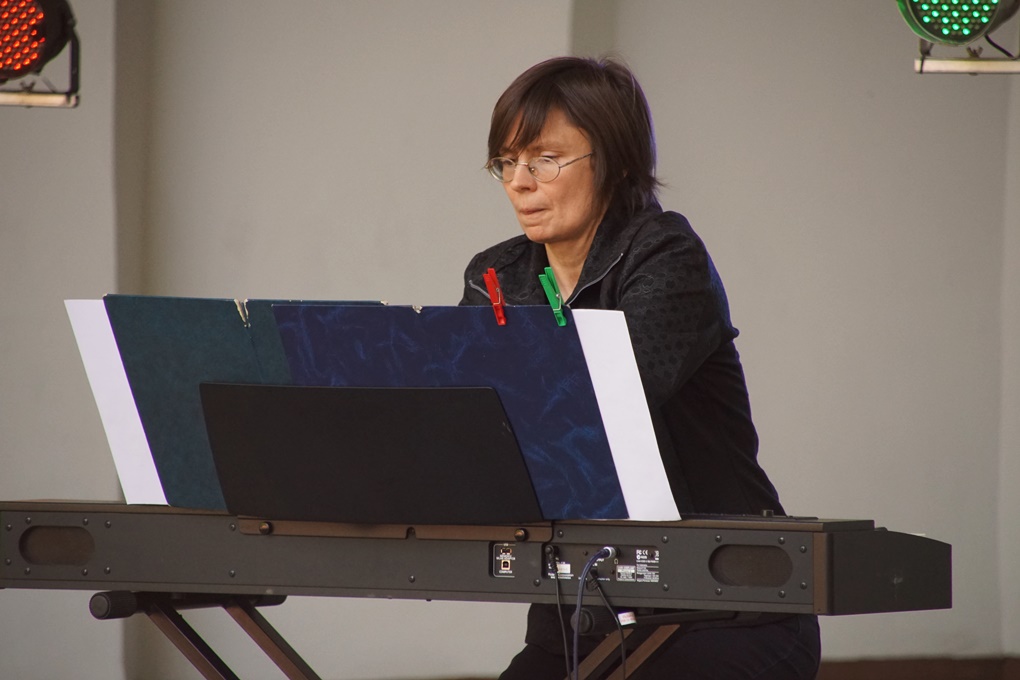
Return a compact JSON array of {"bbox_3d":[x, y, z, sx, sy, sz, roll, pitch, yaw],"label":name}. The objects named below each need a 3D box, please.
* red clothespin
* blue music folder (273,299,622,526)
[{"bbox_3d":[-0.017,-0.055,10.846,0.011,0.076,0.023,1,27,35],"label":"red clothespin"},{"bbox_3d":[-0.077,0.093,10.978,0.473,0.303,0.015,1,27,35],"label":"blue music folder"}]

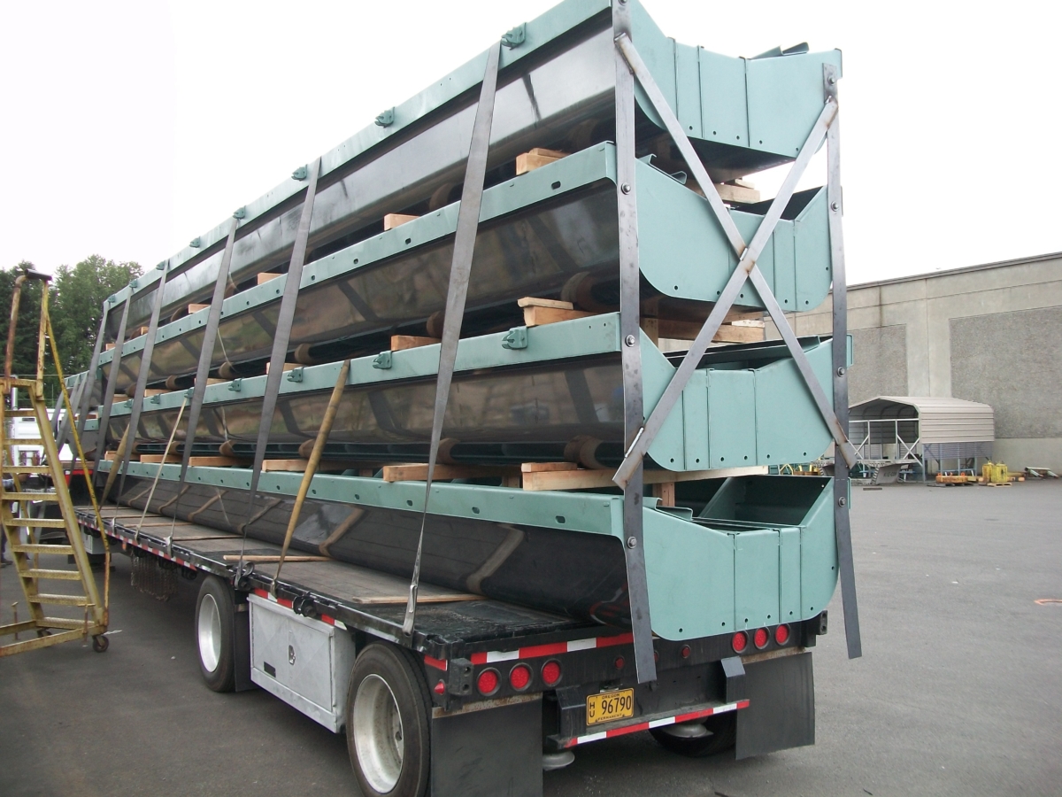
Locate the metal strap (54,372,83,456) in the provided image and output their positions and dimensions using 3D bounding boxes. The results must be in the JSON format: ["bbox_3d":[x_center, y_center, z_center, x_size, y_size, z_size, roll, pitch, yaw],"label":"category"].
[{"bbox_3d":[-7.444,0.320,15.746,0.070,1.494,0.100,20,-17,-30],"label":"metal strap"}]

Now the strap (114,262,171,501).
[{"bbox_3d":[-4.387,-0.115,11.069,0.070,2.895,0.100,12,-7,-33],"label":"strap"}]

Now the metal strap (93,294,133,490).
[{"bbox_3d":[-5.360,-0.035,12.563,0.070,2.774,0.100,12,-9,-32],"label":"metal strap"}]

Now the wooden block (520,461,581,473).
[{"bbox_3d":[0.097,0.344,4.856,0.275,0.040,0.089,2,-3,-33],"label":"wooden block"}]

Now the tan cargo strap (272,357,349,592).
[{"bbox_3d":[-1.469,0.481,6.564,0.060,1.576,0.090,22,-12,-31],"label":"tan cargo strap"}]

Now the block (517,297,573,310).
[{"bbox_3d":[0.076,-0.455,4.761,0.260,0.039,0.089,2,-3,-33],"label":"block"}]

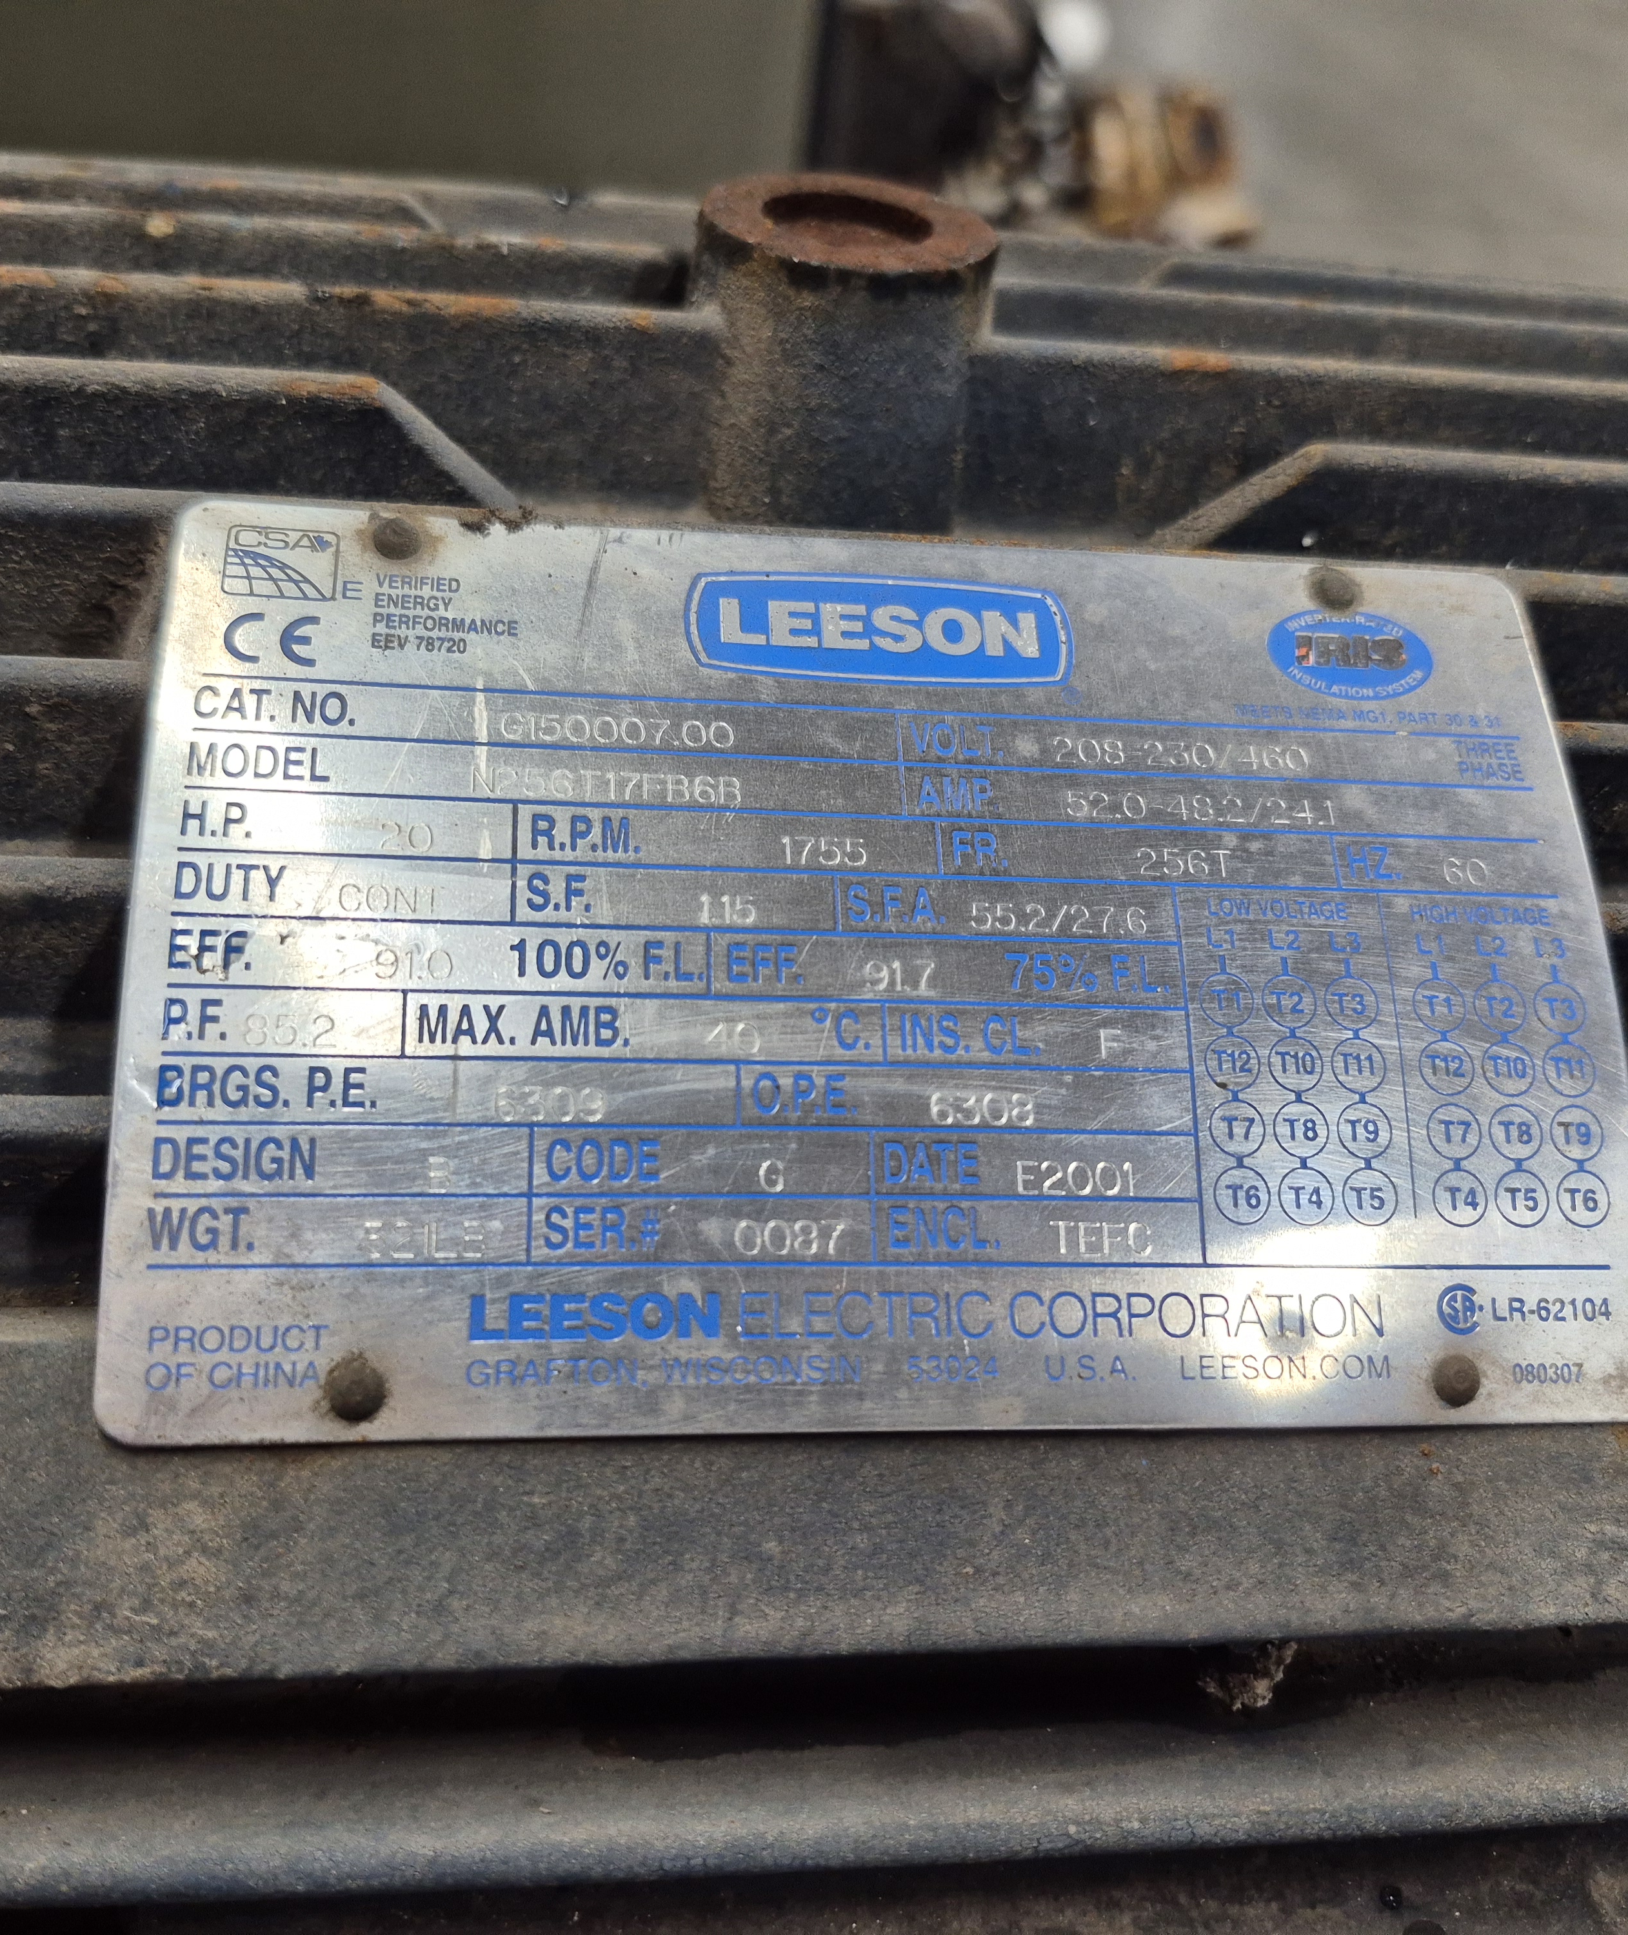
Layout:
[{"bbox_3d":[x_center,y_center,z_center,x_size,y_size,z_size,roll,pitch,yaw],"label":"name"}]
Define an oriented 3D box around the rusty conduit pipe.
[{"bbox_3d":[0.002,-0.068,0.194,0.032,0.032,0.032,2,40,-8],"label":"rusty conduit pipe"}]

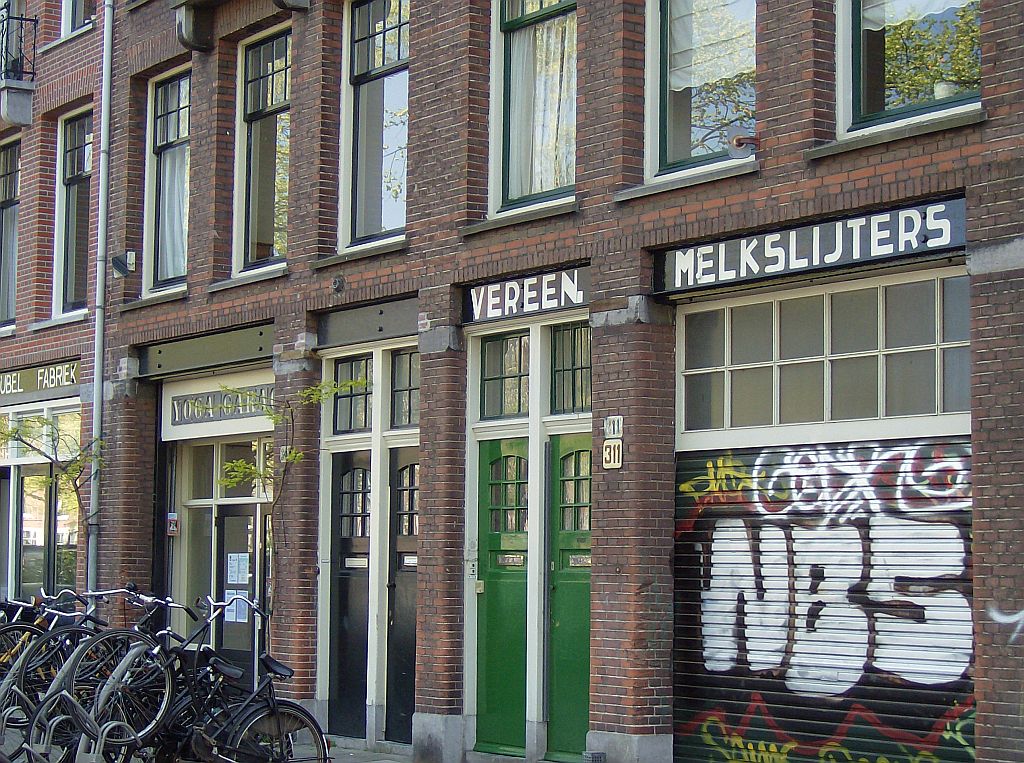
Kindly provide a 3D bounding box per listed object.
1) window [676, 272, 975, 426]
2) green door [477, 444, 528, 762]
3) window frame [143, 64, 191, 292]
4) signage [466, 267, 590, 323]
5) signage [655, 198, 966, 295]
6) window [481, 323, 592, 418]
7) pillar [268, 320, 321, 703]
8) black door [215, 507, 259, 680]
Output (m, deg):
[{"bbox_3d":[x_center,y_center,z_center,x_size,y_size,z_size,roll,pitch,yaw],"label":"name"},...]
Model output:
[{"bbox_3d":[1.974,-0.161,12.806,0.087,0.796,2.872,4,-6,-35],"label":"window"},{"bbox_3d":[-0.016,1.580,15.275,0.052,2.331,0.783,4,-6,-35],"label":"green door"},{"bbox_3d":[-3.220,-1.960,20.085,0.130,2.223,1.358,4,-6,-35],"label":"window frame"},{"bbox_3d":[0.160,-0.619,15.042,0.104,0.298,1.739,4,-6,-35],"label":"signage"},{"bbox_3d":[1.818,-0.810,12.737,0.104,0.298,2.863,4,-6,-35],"label":"signage"},{"bbox_3d":[0.237,-0.077,15.047,0.078,0.657,1.652,4,-6,-35],"label":"window"},{"bbox_3d":[-1.802,1.107,17.578,0.277,3.166,0.519,4,-6,-35],"label":"pillar"},{"bbox_3d":[-2.592,2.152,19.278,0.056,1.998,0.804,4,-6,-35],"label":"black door"}]

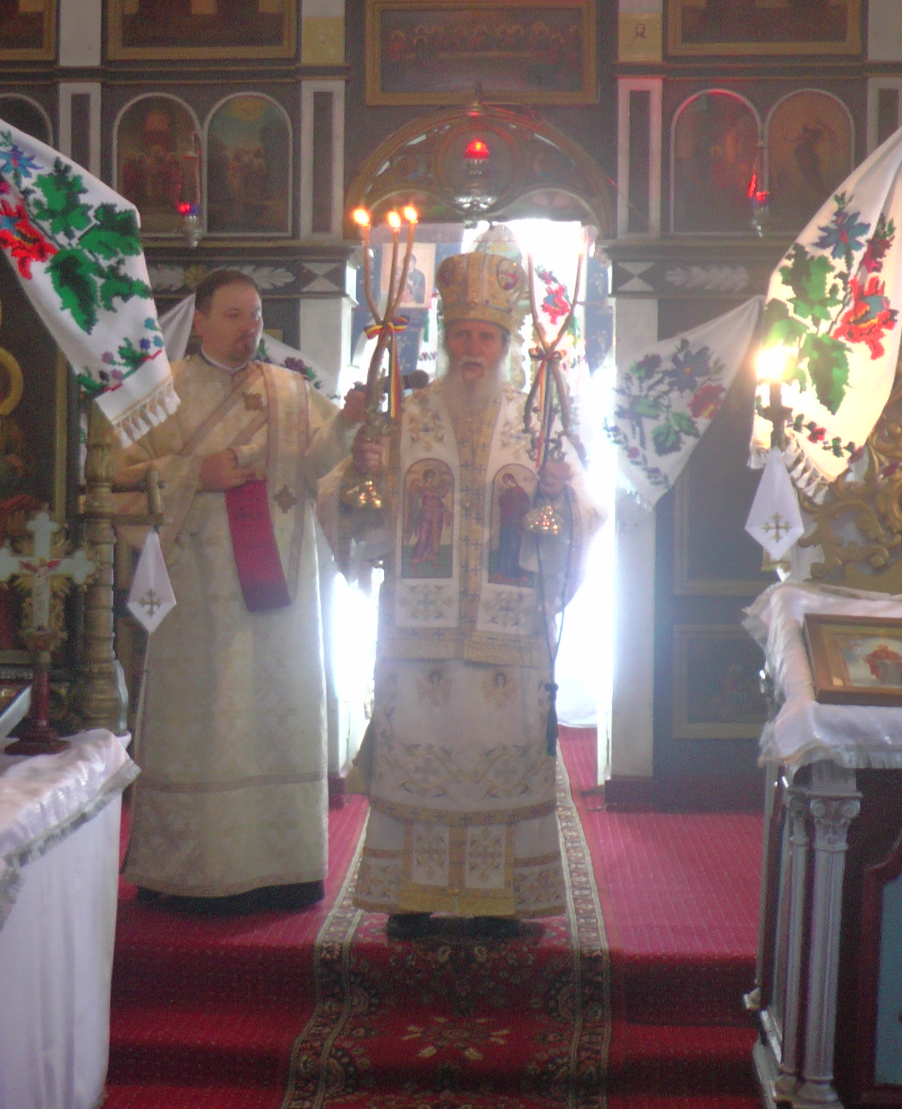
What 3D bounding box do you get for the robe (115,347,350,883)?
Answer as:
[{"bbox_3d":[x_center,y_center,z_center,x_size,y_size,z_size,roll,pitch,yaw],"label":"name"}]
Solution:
[{"bbox_3d":[-0.610,0.186,4.457,0.660,1.484,0.460,0,3,-7],"label":"robe"}]

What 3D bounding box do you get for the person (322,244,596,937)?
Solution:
[{"bbox_3d":[0.042,0.092,4.292,0.730,1.822,0.500,1,3,3],"label":"person"}]

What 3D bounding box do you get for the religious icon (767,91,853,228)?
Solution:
[{"bbox_3d":[1.276,-1.391,5.613,0.305,0.507,0.040,1,3,3],"label":"religious icon"}]

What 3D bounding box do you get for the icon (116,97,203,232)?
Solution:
[{"bbox_3d":[-1.058,-1.407,5.720,0.317,0.504,0.040,1,3,3],"label":"icon"}]

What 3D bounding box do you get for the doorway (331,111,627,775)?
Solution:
[{"bbox_3d":[0.086,-0.371,5.772,1.047,2.573,0.280,1,3,3],"label":"doorway"}]

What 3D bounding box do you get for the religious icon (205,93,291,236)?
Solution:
[{"bbox_3d":[-0.734,-1.407,5.705,0.315,0.511,0.040,1,3,3],"label":"religious icon"}]

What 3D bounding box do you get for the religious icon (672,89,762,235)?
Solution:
[{"bbox_3d":[0.940,-1.395,5.628,0.311,0.508,0.040,1,3,3],"label":"religious icon"}]

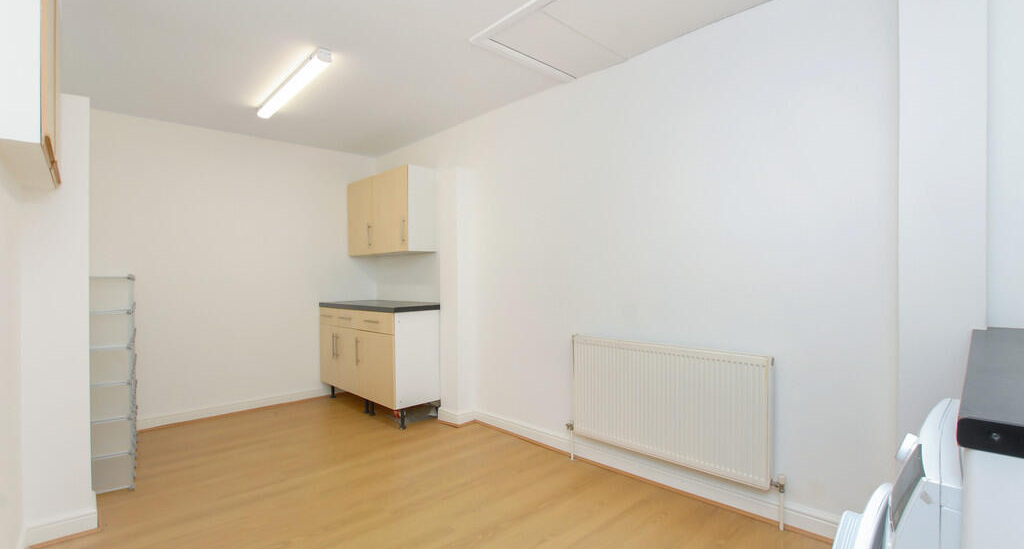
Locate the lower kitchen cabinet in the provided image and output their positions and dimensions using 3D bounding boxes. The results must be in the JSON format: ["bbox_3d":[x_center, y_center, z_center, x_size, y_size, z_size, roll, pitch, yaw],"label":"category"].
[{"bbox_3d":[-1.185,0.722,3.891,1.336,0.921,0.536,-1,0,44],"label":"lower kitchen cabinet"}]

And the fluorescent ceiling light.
[{"bbox_3d":[-1.421,-1.181,2.729,1.184,0.070,0.075,-1,0,45],"label":"fluorescent ceiling light"}]

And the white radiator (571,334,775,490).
[{"bbox_3d":[0.791,0.669,2.292,1.049,0.599,0.101,-1,0,44],"label":"white radiator"}]

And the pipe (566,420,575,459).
[{"bbox_3d":[0.371,1.044,2.704,0.045,0.248,0.037,-1,0,44],"label":"pipe"}]

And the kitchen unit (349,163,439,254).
[{"bbox_3d":[-1.155,-0.552,4.052,1.083,0.729,0.293,-1,0,44],"label":"kitchen unit"}]

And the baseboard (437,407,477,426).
[{"bbox_3d":[-0.438,1.120,3.409,0.238,0.113,0.202,-1,0,44],"label":"baseboard"}]

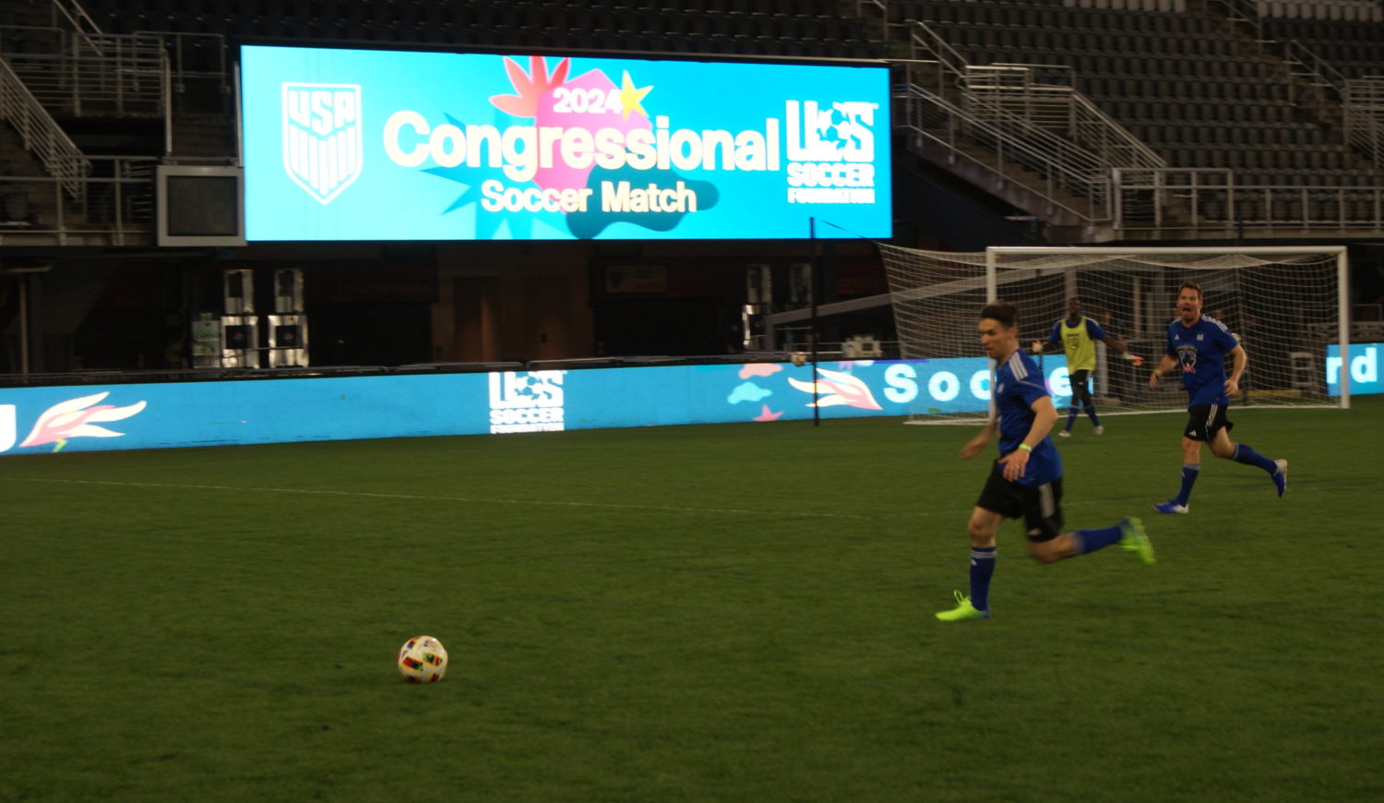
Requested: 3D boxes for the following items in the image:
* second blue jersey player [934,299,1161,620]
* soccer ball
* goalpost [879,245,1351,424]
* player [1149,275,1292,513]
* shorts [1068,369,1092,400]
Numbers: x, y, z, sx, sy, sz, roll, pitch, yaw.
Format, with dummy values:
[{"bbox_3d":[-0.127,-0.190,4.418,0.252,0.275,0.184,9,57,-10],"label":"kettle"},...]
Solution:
[{"bbox_3d":[1.909,0.310,18.665,1.120,1.700,0.650,-2,2,-22],"label":"second blue jersey player"},{"bbox_3d":[-1.226,1.176,15.782,0.220,0.220,0.220,-1,1,0],"label":"soccer ball"},{"bbox_3d":[6.559,-1.062,52.981,7.560,2.550,2.500,-2,2,-37],"label":"goalpost"},{"bbox_3d":[4.306,-0.032,28.210,1.050,1.820,0.750,-2,2,-42],"label":"player"},{"bbox_3d":[5.068,-0.268,45.110,0.350,0.440,0.290,0,2,25],"label":"shorts"}]

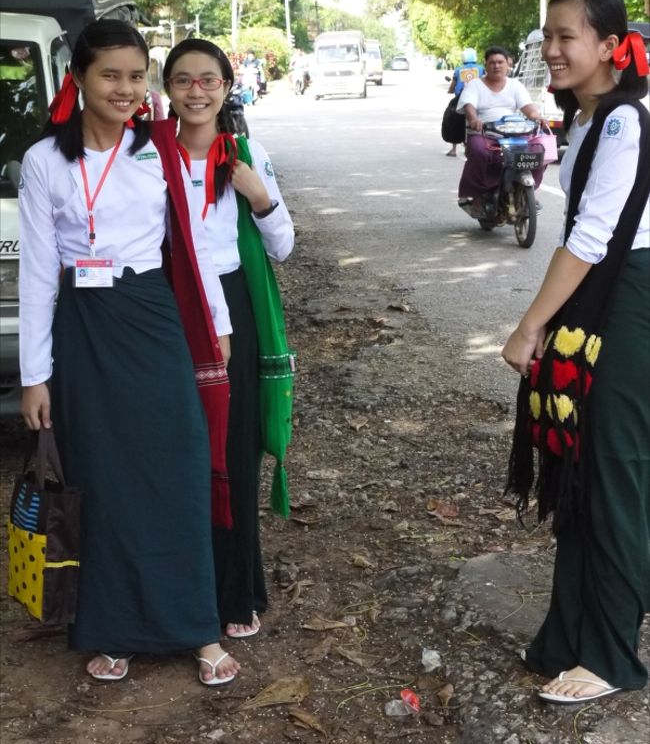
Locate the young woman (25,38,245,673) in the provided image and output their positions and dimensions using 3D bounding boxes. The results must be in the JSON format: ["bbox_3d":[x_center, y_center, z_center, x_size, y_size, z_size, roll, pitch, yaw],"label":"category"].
[{"bbox_3d":[-0.472,-0.048,3.734,0.500,1.561,0.330,-1,11,-3],"label":"young woman"}]

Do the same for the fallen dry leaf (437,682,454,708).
[{"bbox_3d":[0.281,0.753,3.613,0.042,0.022,0.090,-1,11,0],"label":"fallen dry leaf"}]

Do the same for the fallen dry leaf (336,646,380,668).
[{"bbox_3d":[0.081,0.731,3.984,0.060,0.022,0.125,-10,15,-39],"label":"fallen dry leaf"}]

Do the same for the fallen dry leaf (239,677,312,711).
[{"bbox_3d":[-0.120,0.750,3.619,0.175,0.035,0.090,-7,13,-29],"label":"fallen dry leaf"}]

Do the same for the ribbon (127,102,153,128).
[{"bbox_3d":[-0.444,-0.620,3.720,0.070,0.075,0.060,-4,12,-17],"label":"ribbon"}]

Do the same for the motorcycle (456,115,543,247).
[{"bbox_3d":[1.506,-1.644,13.091,0.680,1.040,1.860,-2,12,-8],"label":"motorcycle"}]

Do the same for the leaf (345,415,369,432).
[{"bbox_3d":[0.131,0.215,6.428,0.100,0.045,0.120,0,12,0],"label":"leaf"}]

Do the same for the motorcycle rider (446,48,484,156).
[{"bbox_3d":[2.198,-4.026,23.266,0.700,1.580,0.750,0,12,2],"label":"motorcycle rider"}]

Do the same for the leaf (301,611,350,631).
[{"bbox_3d":[0.004,0.658,4.091,0.120,0.025,0.080,-1,11,0],"label":"leaf"}]

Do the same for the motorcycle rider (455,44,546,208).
[{"bbox_3d":[1.412,-1.962,12.483,0.650,1.303,0.720,-2,12,-8],"label":"motorcycle rider"}]

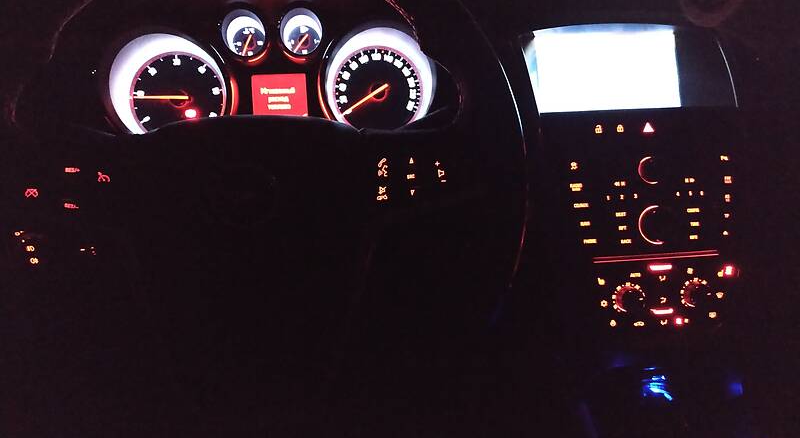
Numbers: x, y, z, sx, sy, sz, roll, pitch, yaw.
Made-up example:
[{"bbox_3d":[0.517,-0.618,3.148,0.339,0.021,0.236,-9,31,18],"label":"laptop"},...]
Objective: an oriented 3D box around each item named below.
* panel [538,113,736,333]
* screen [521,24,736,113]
[{"bbox_3d":[0.257,0.000,0.590,0.180,0.224,0.040,-3,-6,-3],"label":"panel"},{"bbox_3d":[0.250,-0.164,0.605,0.205,0.090,0.040,-3,-3,-3],"label":"screen"}]

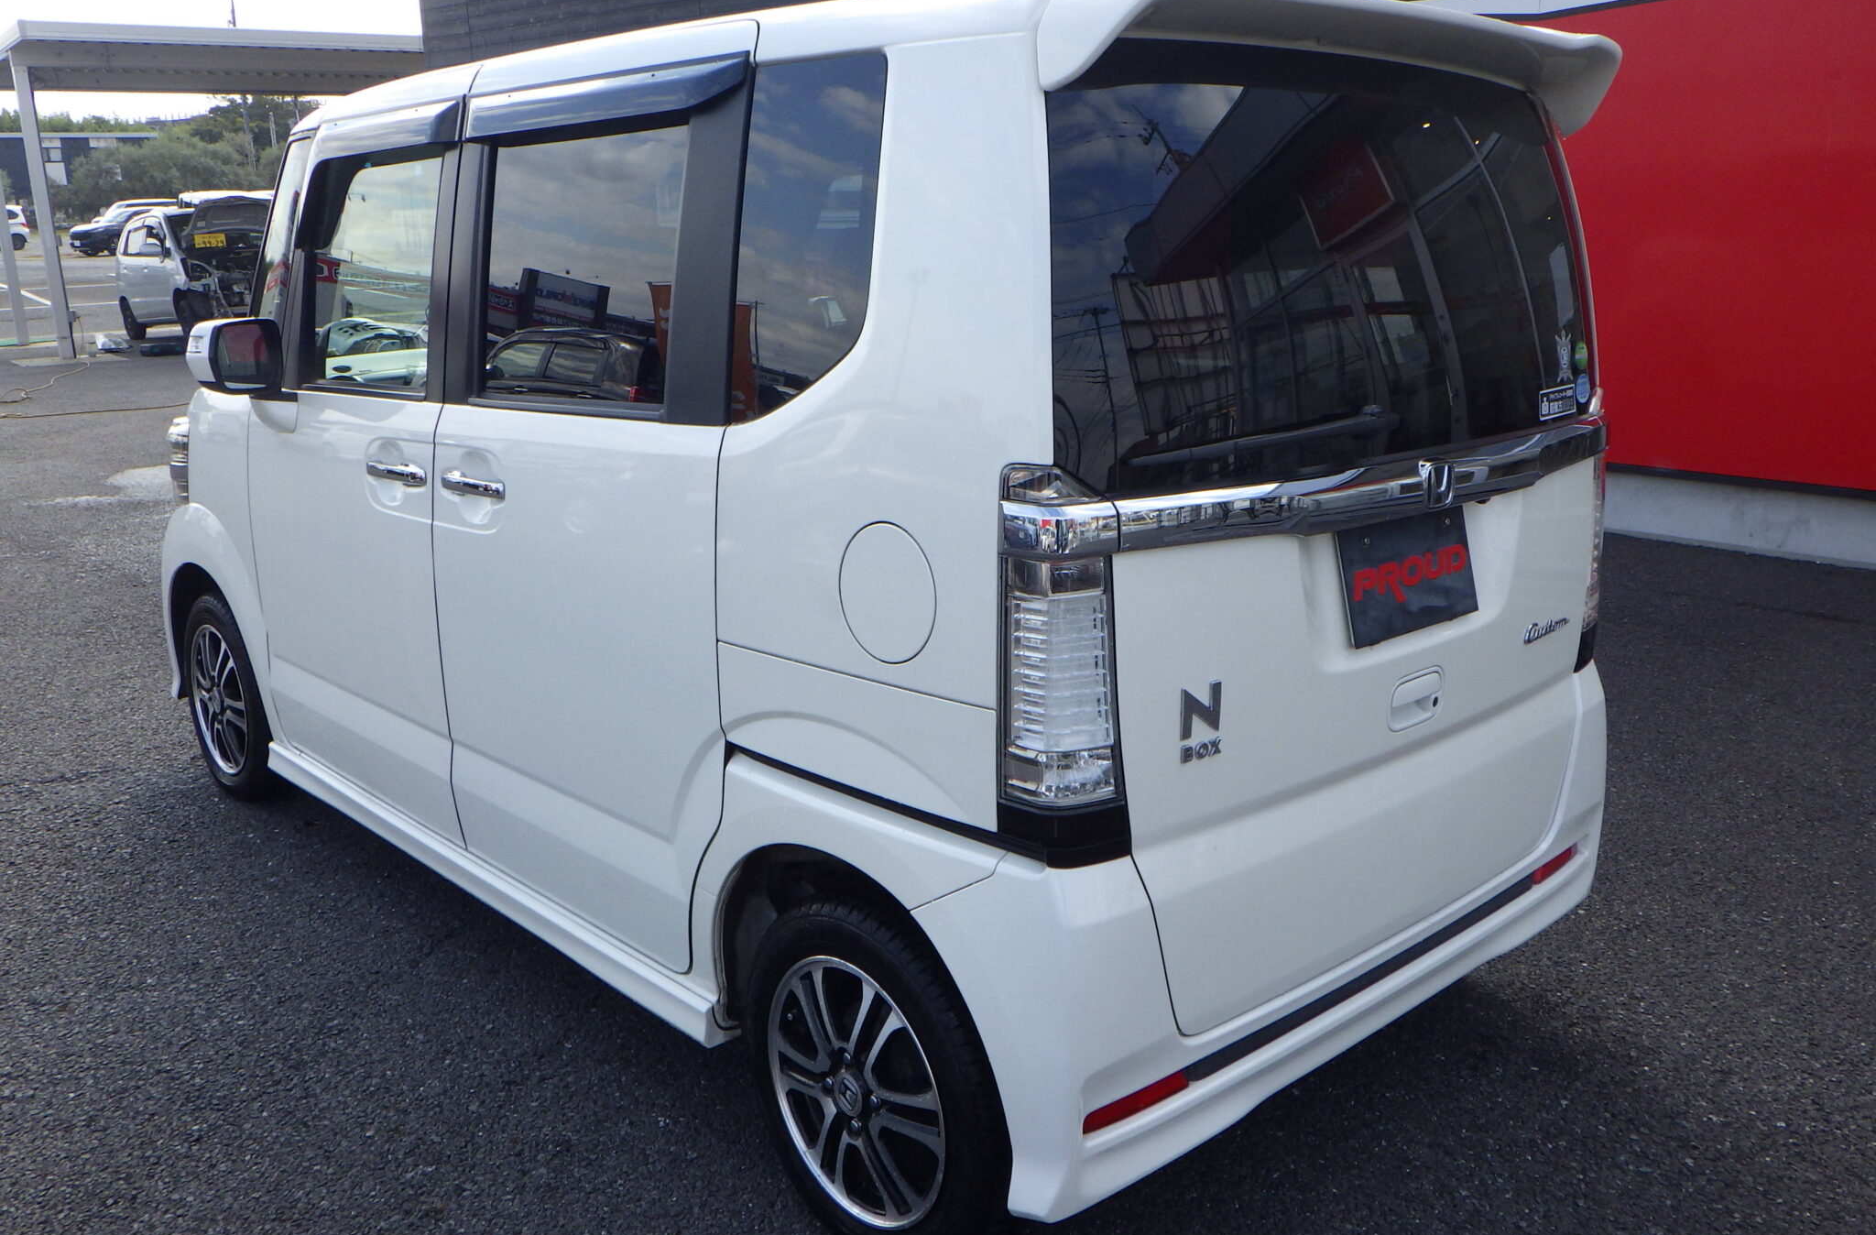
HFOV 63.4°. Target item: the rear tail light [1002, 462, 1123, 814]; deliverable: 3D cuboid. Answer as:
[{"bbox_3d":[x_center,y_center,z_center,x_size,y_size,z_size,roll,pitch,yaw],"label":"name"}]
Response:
[{"bbox_3d":[0.146,0.024,1.726,0.140,0.410,0.115,-12,18,-41],"label":"rear tail light"}]

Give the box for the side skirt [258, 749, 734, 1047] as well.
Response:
[{"bbox_3d":[-0.941,0.465,2.980,0.095,0.100,1.830,-12,18,-41],"label":"side skirt"}]

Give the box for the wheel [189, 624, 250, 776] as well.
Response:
[{"bbox_3d":[-1.784,0.203,3.908,0.130,0.384,0.384,-12,18,-41],"label":"wheel"}]

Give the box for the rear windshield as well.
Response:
[{"bbox_3d":[0.597,-0.482,2.075,1.280,0.570,0.100,-12,4,-41],"label":"rear windshield"}]

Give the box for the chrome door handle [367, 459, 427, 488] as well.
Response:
[{"bbox_3d":[-1.018,-0.270,2.859,0.037,0.037,0.212,-12,18,-42],"label":"chrome door handle"}]

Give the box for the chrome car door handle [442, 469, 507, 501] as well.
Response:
[{"bbox_3d":[-0.808,-0.227,2.638,0.037,0.037,0.205,-12,18,-42],"label":"chrome car door handle"}]

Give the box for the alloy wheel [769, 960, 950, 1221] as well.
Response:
[{"bbox_3d":[-0.073,0.635,2.109,0.130,0.384,0.384,-12,18,-41],"label":"alloy wheel"}]

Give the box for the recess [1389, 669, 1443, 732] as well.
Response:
[{"bbox_3d":[0.666,0.113,2.144,0.140,0.084,0.035,-12,18,-41],"label":"recess"}]

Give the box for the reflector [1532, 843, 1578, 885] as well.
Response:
[{"bbox_3d":[1.061,0.421,2.625,0.025,0.026,0.180,12,18,41],"label":"reflector"}]

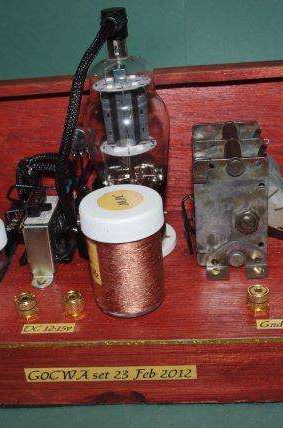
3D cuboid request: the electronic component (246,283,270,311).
[{"bbox_3d":[0.062,0.045,0.322,0.011,0.011,0.011,-3,28,6],"label":"electronic component"}]

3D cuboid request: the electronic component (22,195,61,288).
[{"bbox_3d":[-0.058,0.017,0.370,0.015,0.038,0.047,-3,28,6],"label":"electronic component"}]

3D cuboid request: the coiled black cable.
[{"bbox_3d":[-0.031,-0.048,0.356,0.049,0.131,0.021,-3,28,6],"label":"coiled black cable"}]

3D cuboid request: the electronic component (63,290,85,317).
[{"bbox_3d":[-0.037,0.050,0.333,0.011,0.011,0.011,-3,28,6],"label":"electronic component"}]

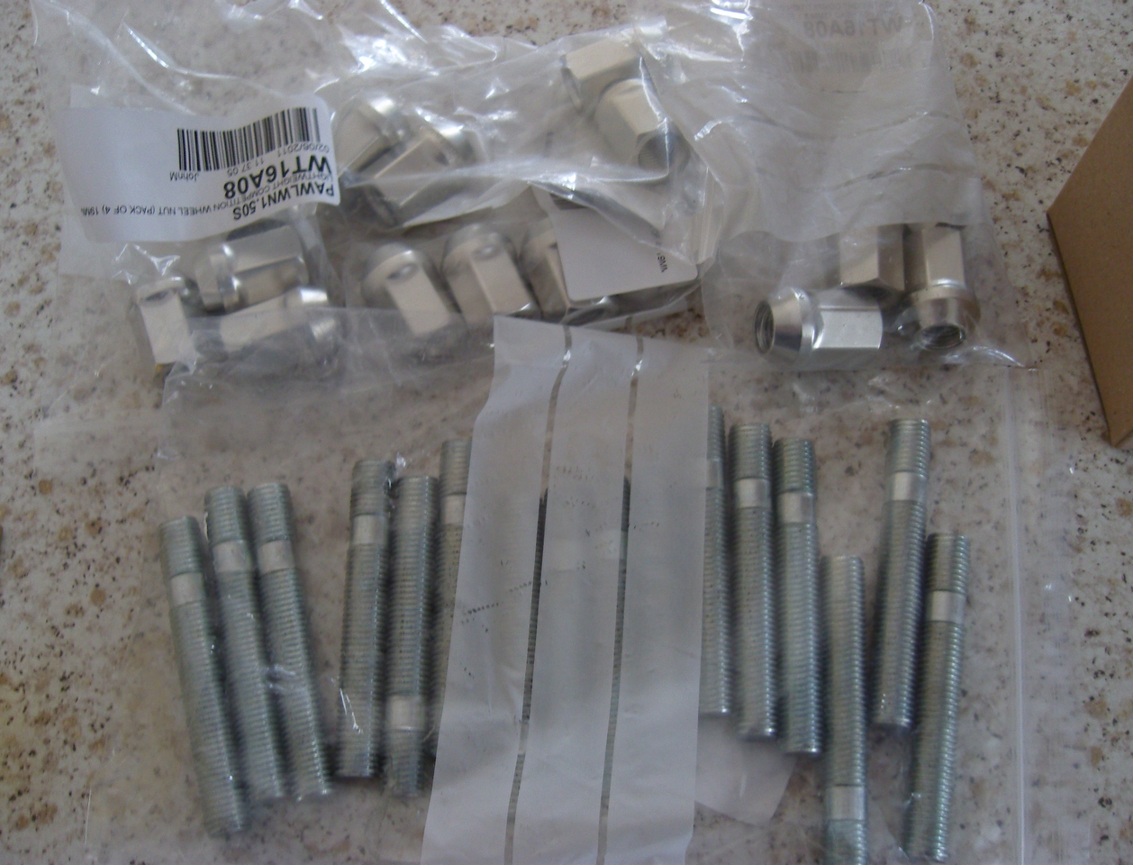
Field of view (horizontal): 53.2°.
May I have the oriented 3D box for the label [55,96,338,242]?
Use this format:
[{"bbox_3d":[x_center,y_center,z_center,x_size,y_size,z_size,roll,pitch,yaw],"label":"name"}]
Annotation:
[{"bbox_3d":[-0.106,-0.076,0.326,0.076,0.008,0.039,-10,78,-3],"label":"label"}]

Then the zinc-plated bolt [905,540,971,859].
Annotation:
[{"bbox_3d":[0.095,0.066,0.289,0.012,0.012,0.080,9,73,3],"label":"zinc-plated bolt"}]

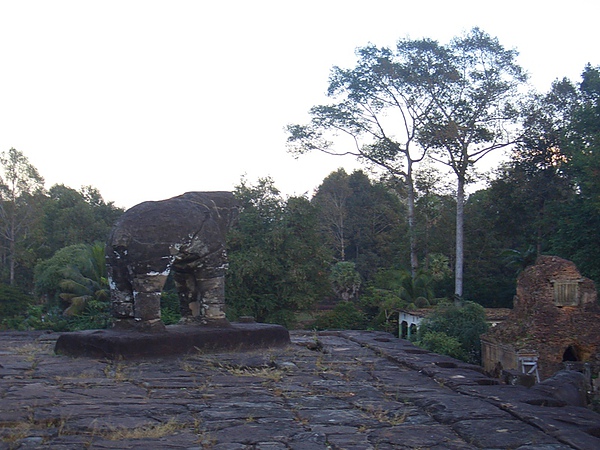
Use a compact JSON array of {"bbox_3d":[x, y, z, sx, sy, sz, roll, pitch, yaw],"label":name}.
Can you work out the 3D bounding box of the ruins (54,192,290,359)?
[{"bbox_3d":[-2.010,0.735,18.056,1.488,2.693,3.995,-2,-3,39],"label":"ruins"}]

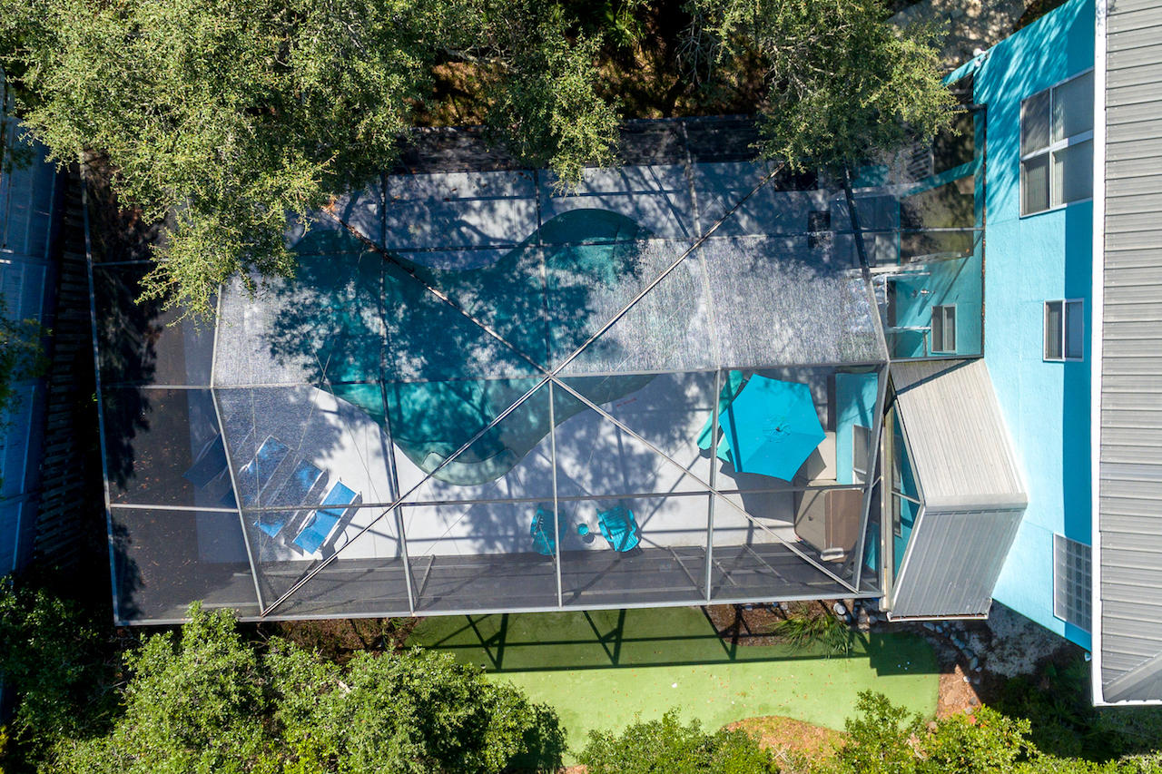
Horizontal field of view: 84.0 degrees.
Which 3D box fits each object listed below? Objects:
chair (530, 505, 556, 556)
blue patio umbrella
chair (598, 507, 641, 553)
[{"bbox_3d":[-0.750,3.431,15.368,0.790,0.930,0.820,7,93,-5],"label":"chair"},{"bbox_3d":[4.208,0.868,14.999,2.450,2.200,2.200,10,93,-5],"label":"blue patio umbrella"},{"bbox_3d":[0.914,3.421,15.511,0.790,0.930,0.820,-17,95,-4],"label":"chair"}]

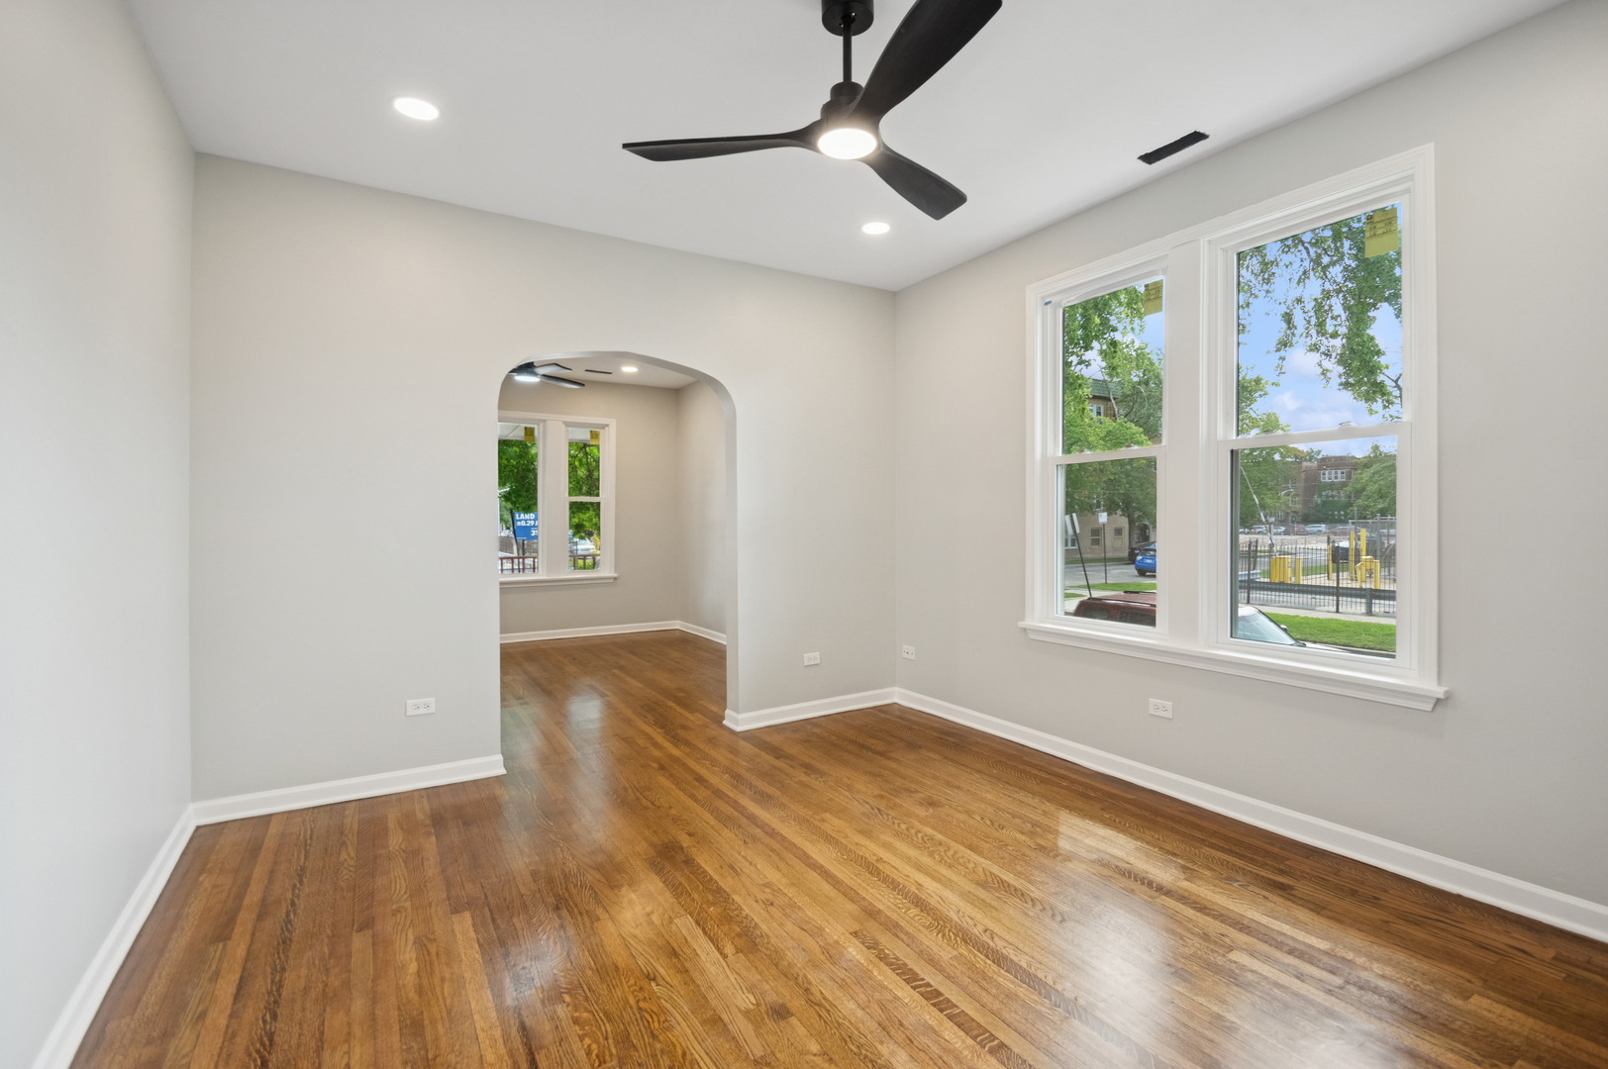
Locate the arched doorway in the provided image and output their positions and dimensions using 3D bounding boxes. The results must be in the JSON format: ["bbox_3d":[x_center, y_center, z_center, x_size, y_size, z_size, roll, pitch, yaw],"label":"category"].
[{"bbox_3d":[-0.977,0.097,3.628,1.280,2.130,0.170,-1,2,-29],"label":"arched doorway"}]

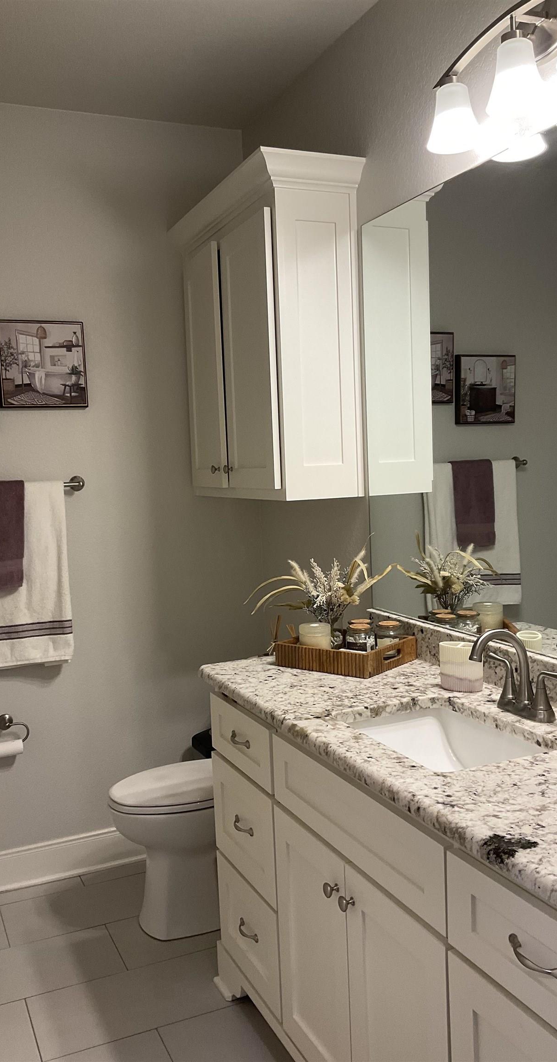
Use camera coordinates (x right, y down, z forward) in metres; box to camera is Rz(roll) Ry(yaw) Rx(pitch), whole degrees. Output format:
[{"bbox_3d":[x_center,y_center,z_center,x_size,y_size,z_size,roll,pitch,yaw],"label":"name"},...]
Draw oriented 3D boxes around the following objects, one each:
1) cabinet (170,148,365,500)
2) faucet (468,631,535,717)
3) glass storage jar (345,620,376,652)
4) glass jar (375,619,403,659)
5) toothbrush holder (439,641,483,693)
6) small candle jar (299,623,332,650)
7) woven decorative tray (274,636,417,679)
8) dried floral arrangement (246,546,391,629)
[{"bbox_3d":[-0.064,-0.605,2.982,0.335,0.987,0.910,-4,5,-24],"label":"cabinet"},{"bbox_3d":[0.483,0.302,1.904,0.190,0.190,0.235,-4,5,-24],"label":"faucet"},{"bbox_3d":[0.225,0.309,2.431,0.078,0.101,0.078,-2,4,0],"label":"glass storage jar"},{"bbox_3d":[0.306,0.304,2.456,0.078,0.101,0.078,-2,4,0],"label":"glass jar"},{"bbox_3d":[0.440,0.327,2.138,0.107,0.107,0.060,0,5,29],"label":"toothbrush holder"},{"bbox_3d":[0.103,0.311,2.436,0.086,0.106,0.086,-2,4,0],"label":"small candle jar"},{"bbox_3d":[0.189,0.334,2.470,0.300,0.065,0.252,1,5,38],"label":"woven decorative tray"},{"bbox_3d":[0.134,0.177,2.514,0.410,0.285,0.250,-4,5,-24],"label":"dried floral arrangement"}]

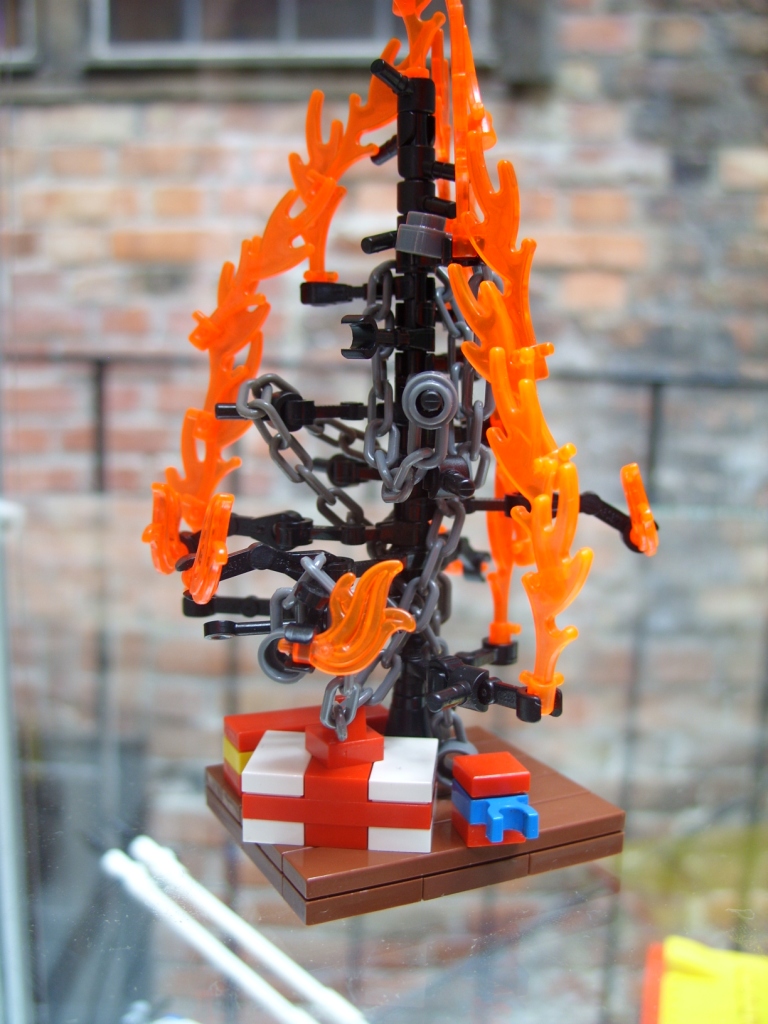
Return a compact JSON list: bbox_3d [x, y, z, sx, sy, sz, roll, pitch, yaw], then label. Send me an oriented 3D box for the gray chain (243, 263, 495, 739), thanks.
[{"bbox_3d":[-0.002,-0.004,0.160,0.036,0.063,0.034,1,8,0],"label":"gray chain"}]

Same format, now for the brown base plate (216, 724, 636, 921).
[{"bbox_3d":[0.003,0.043,0.165,0.048,0.006,0.040,-3,9,-26],"label":"brown base plate"}]

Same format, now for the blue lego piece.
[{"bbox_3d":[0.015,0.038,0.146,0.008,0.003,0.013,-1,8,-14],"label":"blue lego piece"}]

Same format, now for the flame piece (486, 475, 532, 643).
[{"bbox_3d":[0.019,0.007,0.178,0.009,0.032,0.005,7,10,36],"label":"flame piece"}]

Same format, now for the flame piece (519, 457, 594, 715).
[{"bbox_3d":[0.022,0.009,0.142,0.010,0.033,0.005,1,8,0],"label":"flame piece"}]

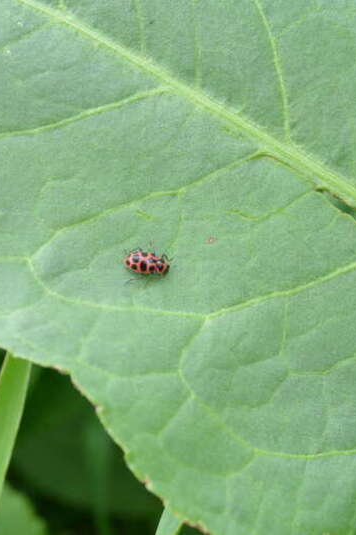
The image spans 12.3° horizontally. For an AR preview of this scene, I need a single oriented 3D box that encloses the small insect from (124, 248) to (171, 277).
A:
[{"bbox_3d":[-0.004,-0.001,0.212,0.006,0.002,0.003,9,65,0],"label":"small insect"}]

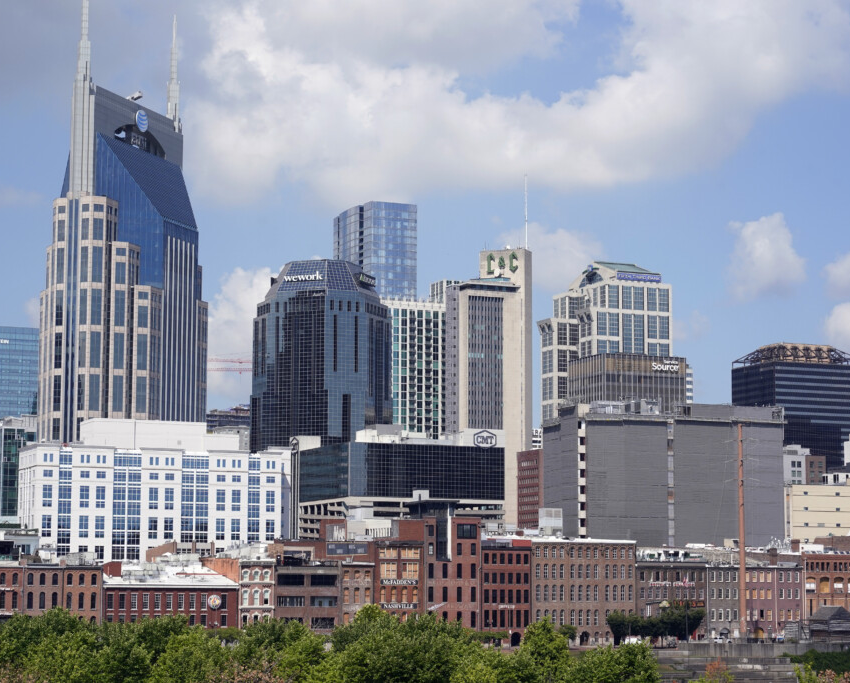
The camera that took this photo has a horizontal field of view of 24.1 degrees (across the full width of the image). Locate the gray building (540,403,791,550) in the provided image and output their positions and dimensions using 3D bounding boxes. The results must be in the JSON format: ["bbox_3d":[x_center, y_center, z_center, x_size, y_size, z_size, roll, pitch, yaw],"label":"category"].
[{"bbox_3d":[65.900,47.670,559.270,64.670,59.980,28.000,3,-8,-24],"label":"gray building"}]

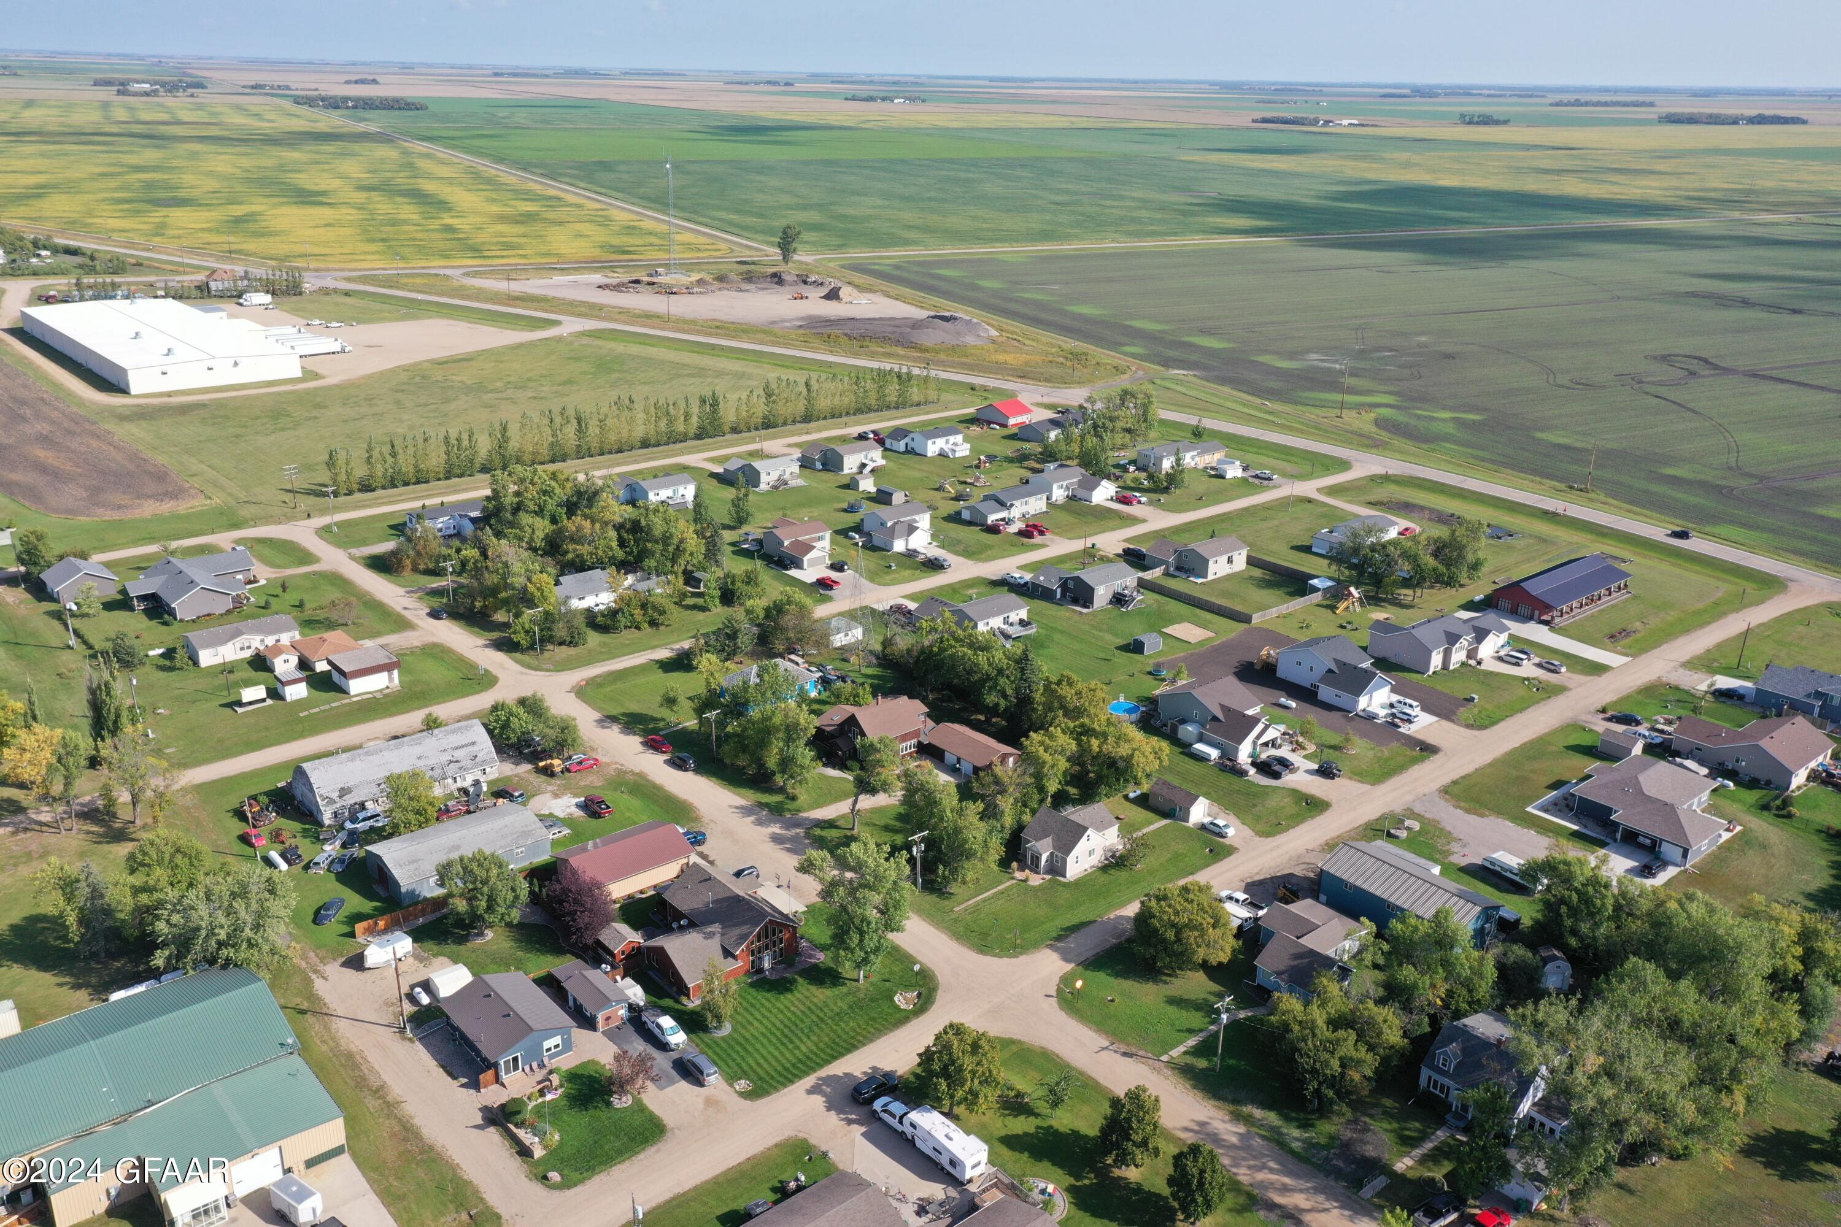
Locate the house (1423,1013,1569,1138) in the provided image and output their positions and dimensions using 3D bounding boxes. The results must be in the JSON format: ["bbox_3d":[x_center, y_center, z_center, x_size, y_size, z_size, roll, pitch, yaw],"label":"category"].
[{"bbox_3d":[59.640,46.930,145.560,10.200,6.900,12.800,-15,26,-37],"label":"house"}]

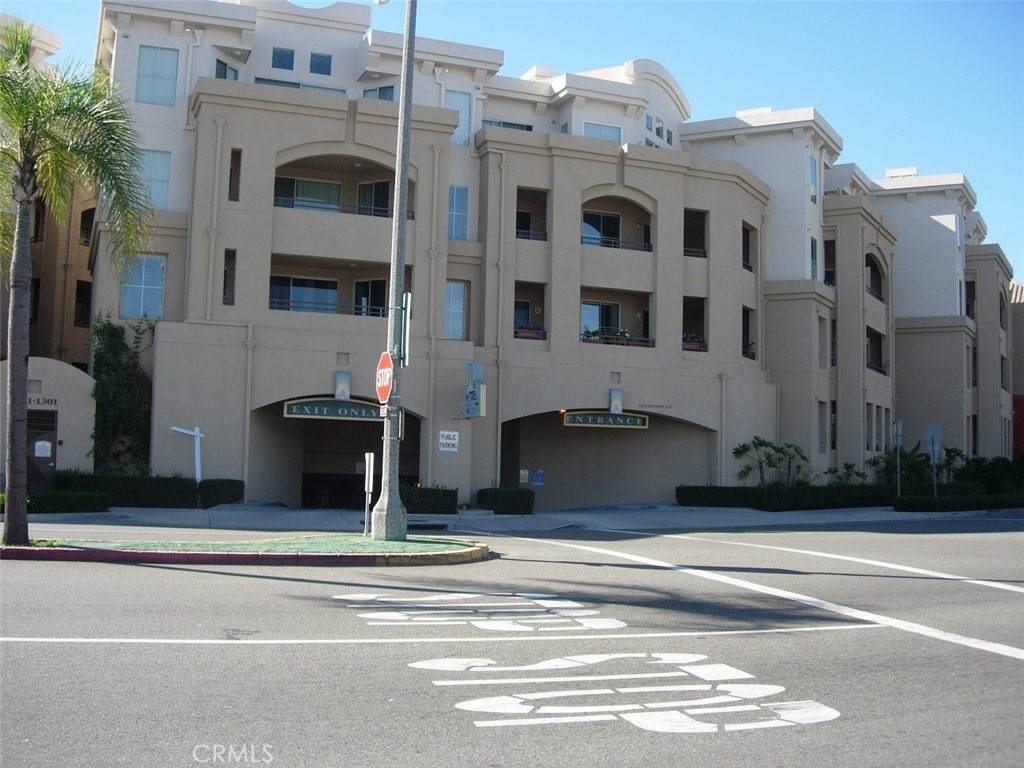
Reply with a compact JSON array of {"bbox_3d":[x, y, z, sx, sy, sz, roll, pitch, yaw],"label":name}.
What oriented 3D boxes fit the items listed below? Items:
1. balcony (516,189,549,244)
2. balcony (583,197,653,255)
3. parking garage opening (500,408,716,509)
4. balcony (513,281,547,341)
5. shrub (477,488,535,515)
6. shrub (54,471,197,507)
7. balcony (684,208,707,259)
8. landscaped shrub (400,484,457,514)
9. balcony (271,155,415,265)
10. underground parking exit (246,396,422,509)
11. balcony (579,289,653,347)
[{"bbox_3d":[0.385,-5.284,35.963,1.067,1.673,1.400,3,-5,-21],"label":"balcony"},{"bbox_3d":[3.160,-5.178,37.038,2.555,1.773,1.400,3,-5,-21],"label":"balcony"},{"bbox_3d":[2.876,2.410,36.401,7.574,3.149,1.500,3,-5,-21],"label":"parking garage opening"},{"bbox_3d":[0.310,-2.236,35.700,1.076,1.807,1.400,3,-5,-21],"label":"balcony"},{"bbox_3d":[-0.203,3.381,32.649,1.316,0.766,1.300,3,-5,-21],"label":"shrub"},{"bbox_3d":[-10.216,2.843,29.911,3.425,0.868,1.000,3,-5,-21],"label":"shrub"},{"bbox_3d":[5.848,-4.962,38.071,0.857,1.621,1.400,3,-5,-21],"label":"balcony"},{"bbox_3d":[-2.431,3.267,31.734,1.419,0.786,1.200,3,-5,-21],"label":"landscaped shrub"},{"bbox_3d":[-5.233,-5.186,33.923,4.245,3.135,1.700,3,-5,-21],"label":"balcony"},{"bbox_3d":[-5.373,2.024,33.317,5.088,3.231,1.700,3,-5,-21],"label":"underground parking exit"},{"bbox_3d":[3.129,-2.089,36.790,2.592,1.846,1.400,3,-5,-21],"label":"balcony"}]

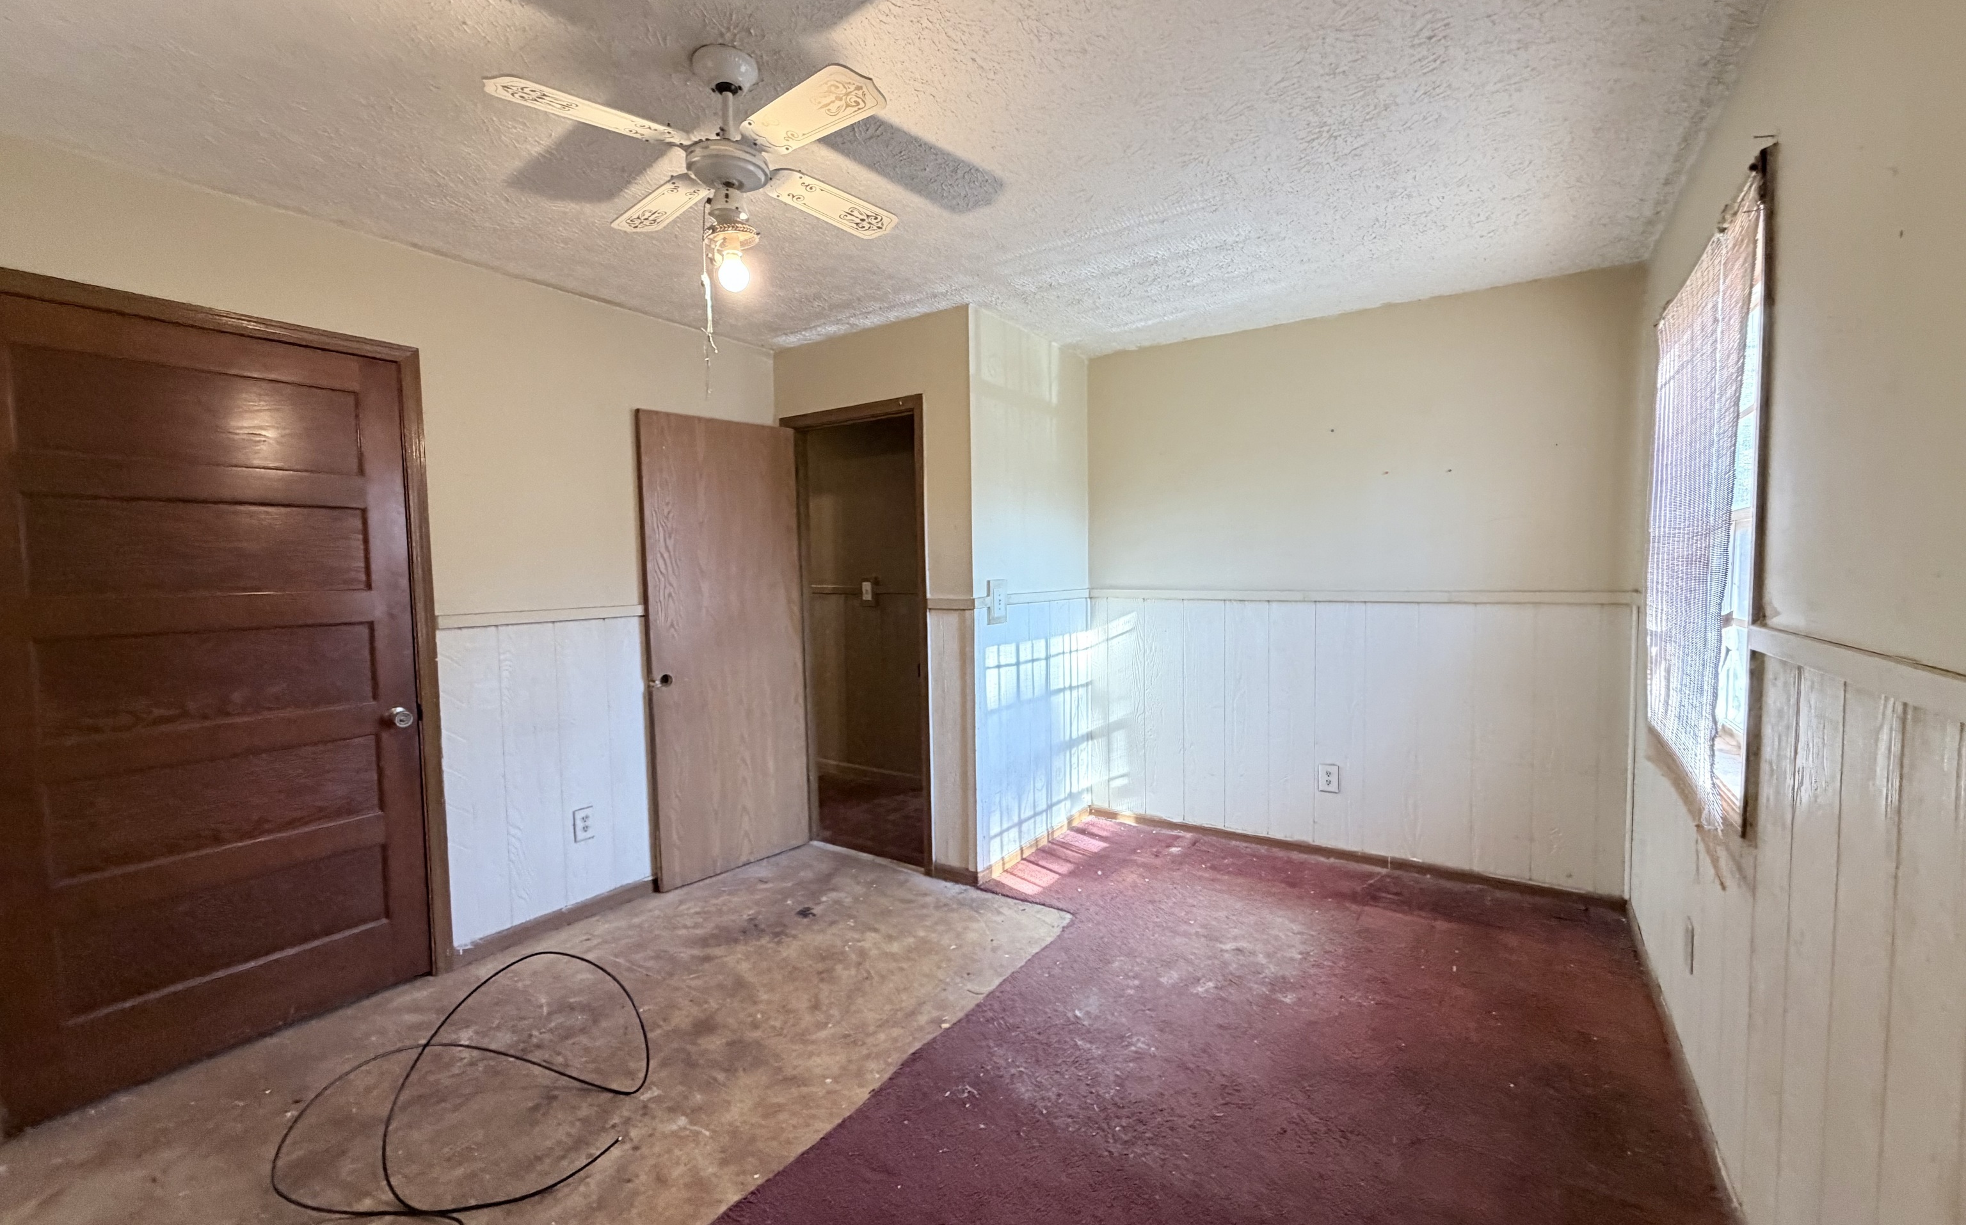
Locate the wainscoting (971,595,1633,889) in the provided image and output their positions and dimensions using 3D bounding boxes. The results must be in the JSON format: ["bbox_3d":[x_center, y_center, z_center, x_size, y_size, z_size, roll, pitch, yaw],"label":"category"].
[{"bbox_3d":[1.237,0.540,3.217,2.286,1.200,1.121,1,4,33],"label":"wainscoting"}]

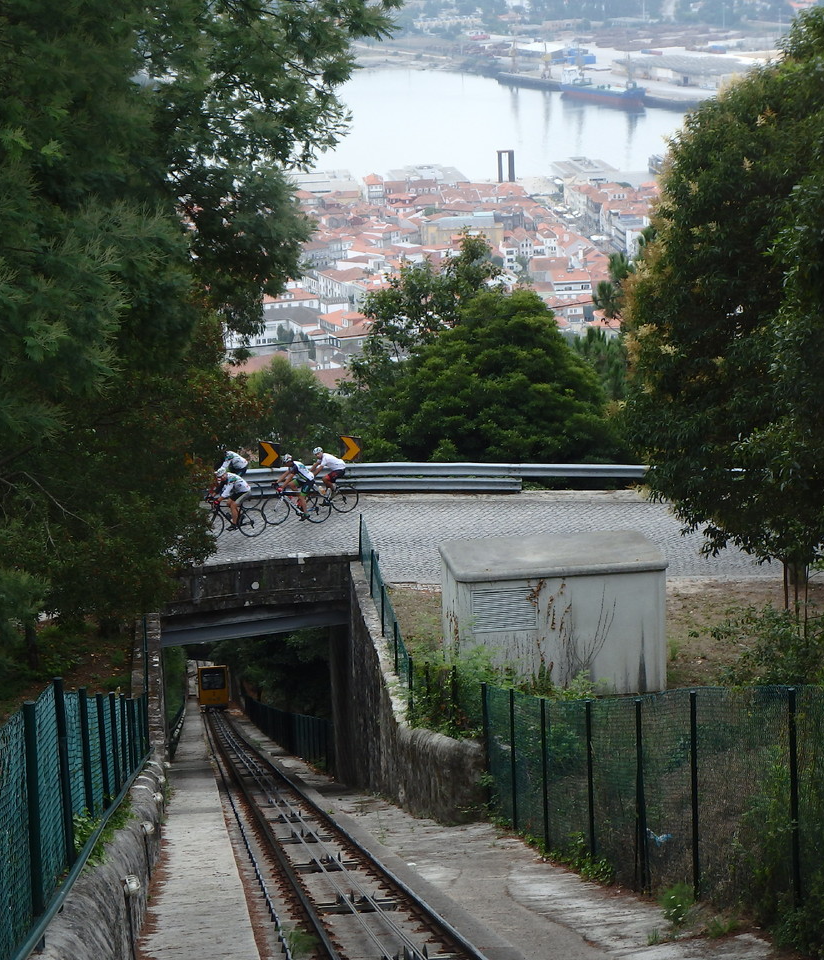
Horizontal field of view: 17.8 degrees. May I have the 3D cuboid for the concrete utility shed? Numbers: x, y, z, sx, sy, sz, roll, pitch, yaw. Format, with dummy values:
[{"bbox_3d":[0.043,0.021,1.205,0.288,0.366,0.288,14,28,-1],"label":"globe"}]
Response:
[{"bbox_3d":[2.703,2.597,50.448,4.040,2.600,2.396,-4,14,-6],"label":"concrete utility shed"}]

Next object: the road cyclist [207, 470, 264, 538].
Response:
[{"bbox_3d":[-4.245,0.542,61.107,1.650,1.680,0.480,-4,14,-7],"label":"road cyclist"}]

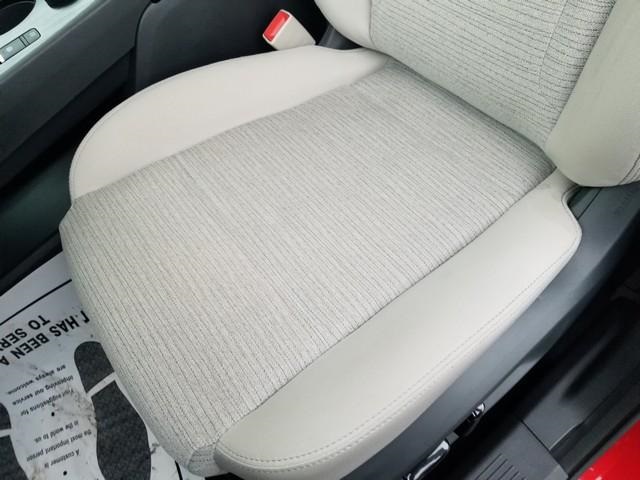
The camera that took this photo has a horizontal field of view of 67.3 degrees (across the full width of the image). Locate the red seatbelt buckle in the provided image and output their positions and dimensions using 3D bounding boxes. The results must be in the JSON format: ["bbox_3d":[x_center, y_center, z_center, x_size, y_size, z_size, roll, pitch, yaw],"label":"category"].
[{"bbox_3d":[-0.046,-0.318,0.764,0.049,0.078,0.025,-51,59,11],"label":"red seatbelt buckle"}]

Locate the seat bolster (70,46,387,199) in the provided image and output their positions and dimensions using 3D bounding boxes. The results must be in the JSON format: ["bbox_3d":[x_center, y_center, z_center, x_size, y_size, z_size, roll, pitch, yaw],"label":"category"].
[{"bbox_3d":[-0.116,-0.192,0.679,0.500,0.088,0.122,-32,57,-21],"label":"seat bolster"}]

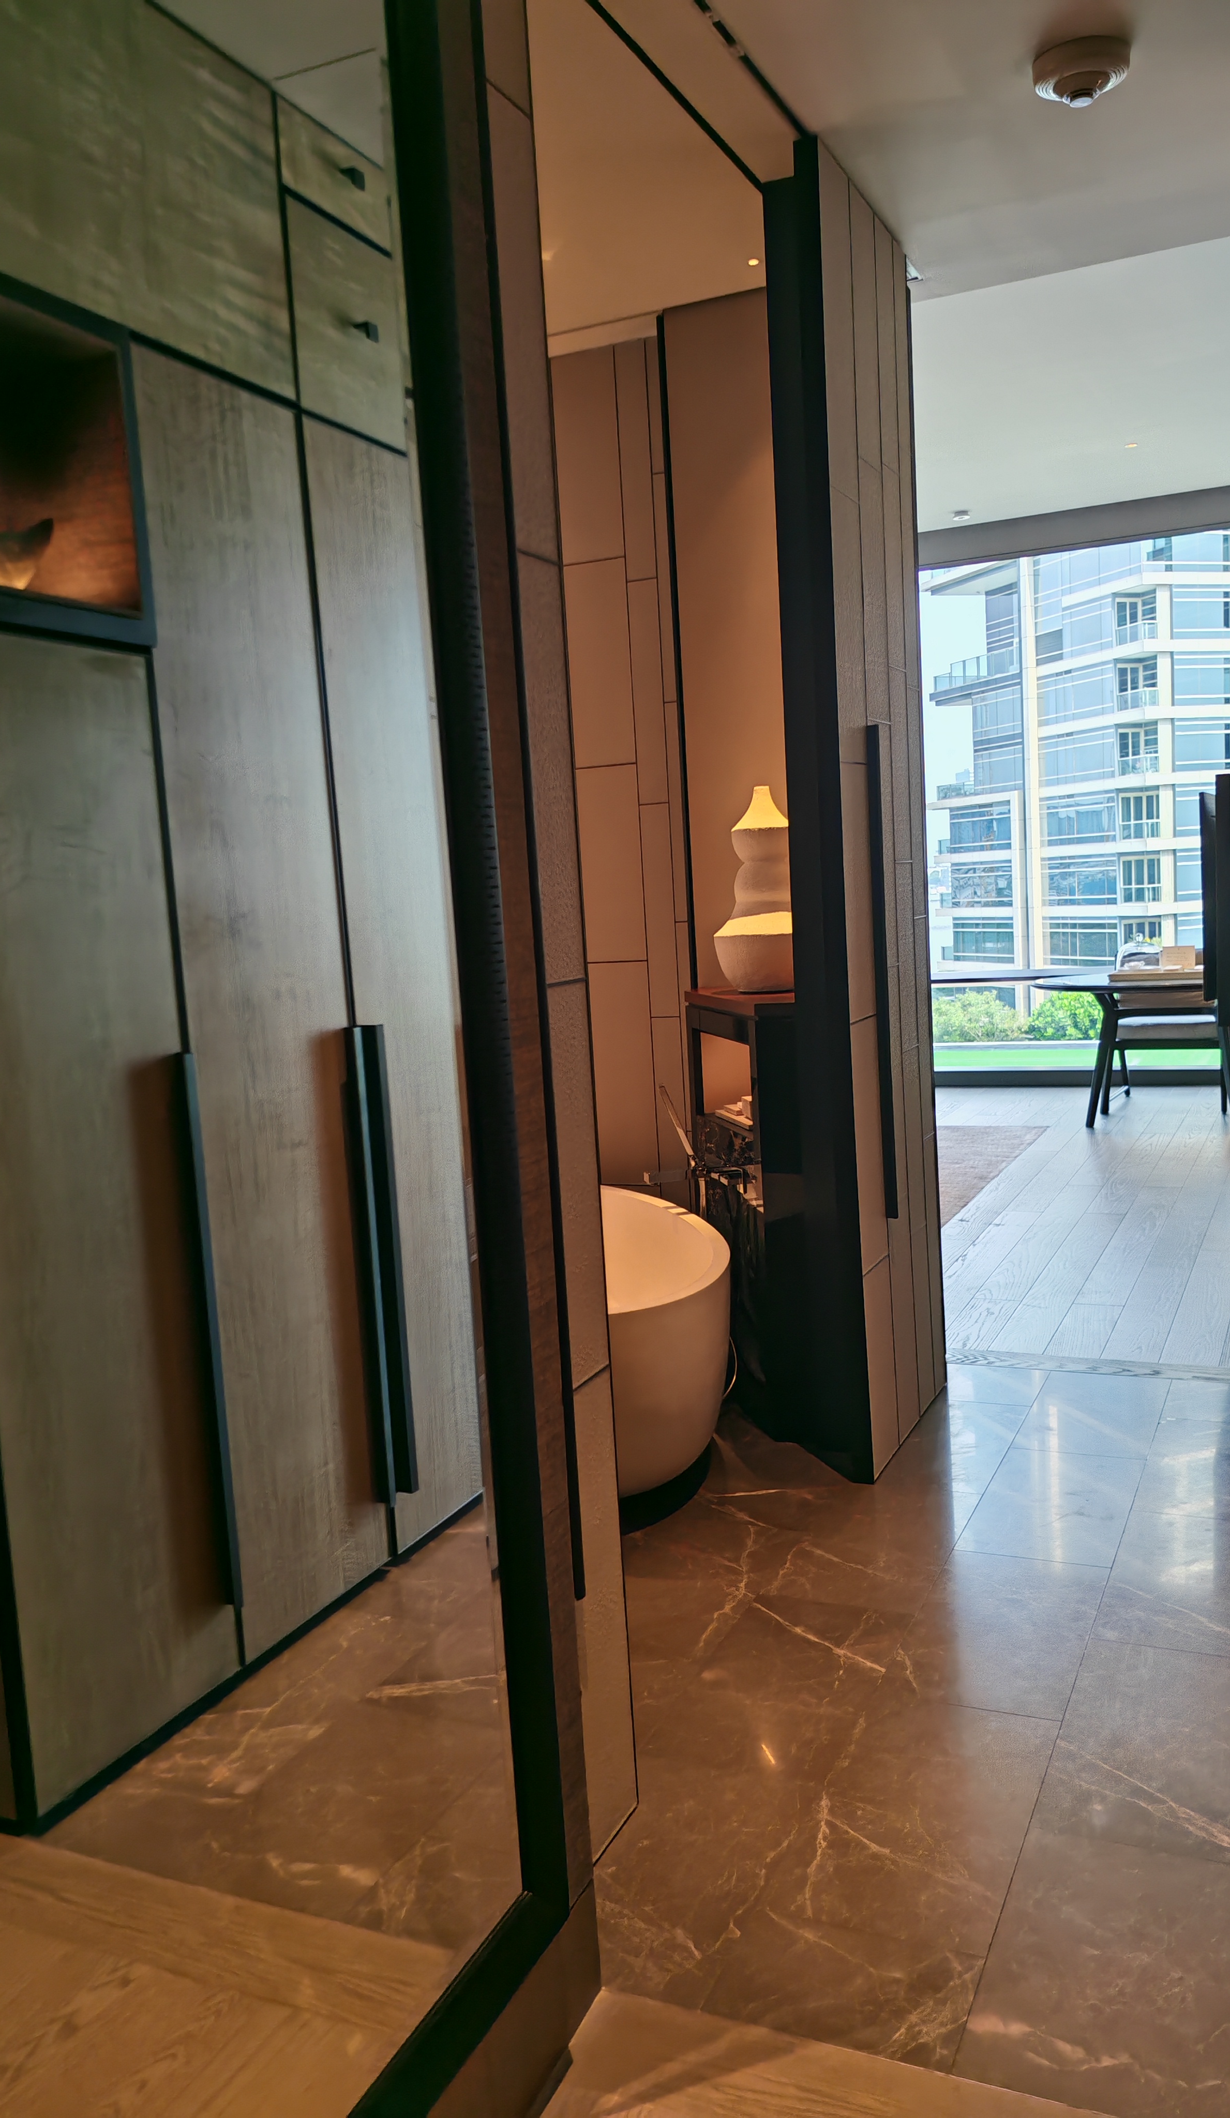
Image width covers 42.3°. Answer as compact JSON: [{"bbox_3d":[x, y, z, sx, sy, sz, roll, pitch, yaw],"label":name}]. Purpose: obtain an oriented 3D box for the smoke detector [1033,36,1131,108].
[{"bbox_3d":[0.873,-1.825,2.972,0.177,0.072,0.177,-1,6,25],"label":"smoke detector"}]

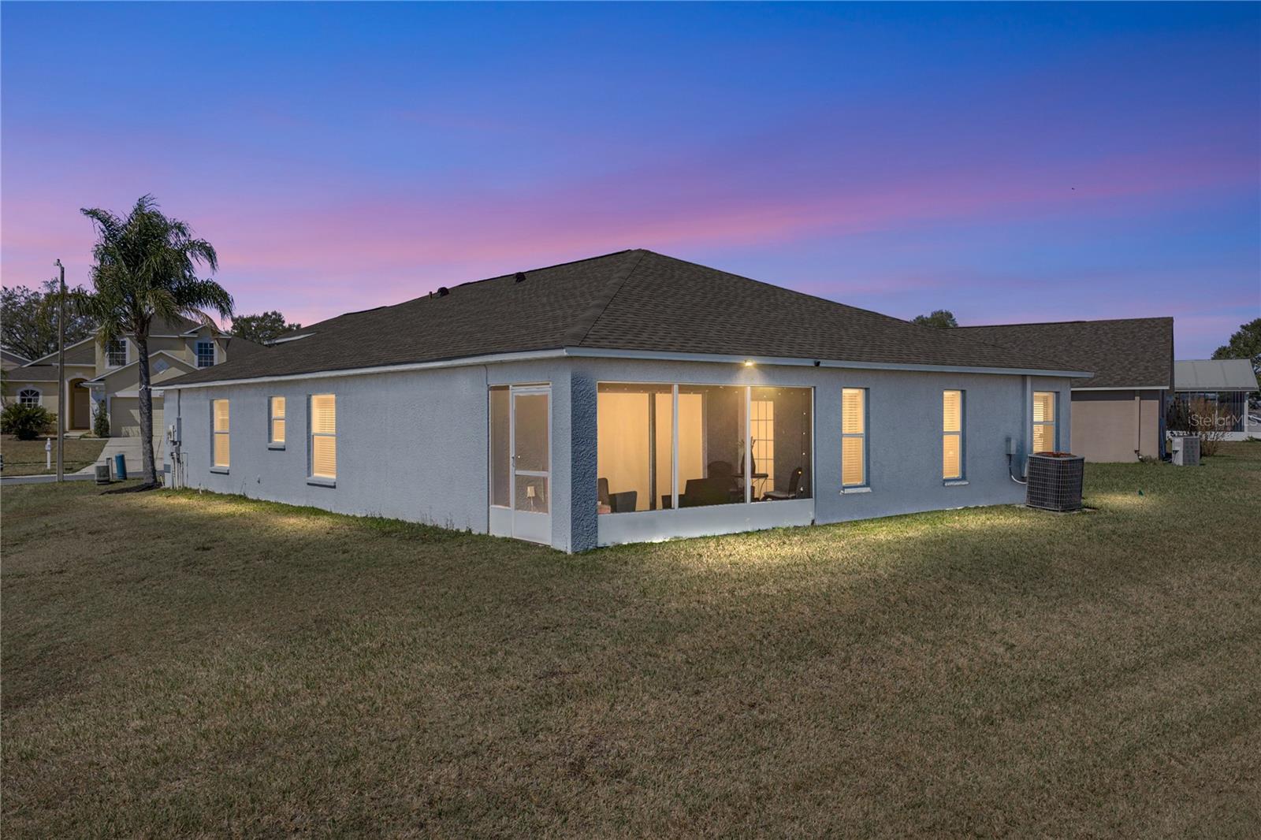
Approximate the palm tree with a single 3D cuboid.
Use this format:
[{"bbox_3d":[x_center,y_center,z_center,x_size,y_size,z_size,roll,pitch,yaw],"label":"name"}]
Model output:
[{"bbox_3d":[-14.089,-2.344,29.000,4.650,8.550,4.650,0,0,0],"label":"palm tree"}]

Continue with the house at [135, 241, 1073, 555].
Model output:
[{"bbox_3d":[-2.513,-0.998,24.363,12.980,5.350,21.780,0,0,-39],"label":"house"}]

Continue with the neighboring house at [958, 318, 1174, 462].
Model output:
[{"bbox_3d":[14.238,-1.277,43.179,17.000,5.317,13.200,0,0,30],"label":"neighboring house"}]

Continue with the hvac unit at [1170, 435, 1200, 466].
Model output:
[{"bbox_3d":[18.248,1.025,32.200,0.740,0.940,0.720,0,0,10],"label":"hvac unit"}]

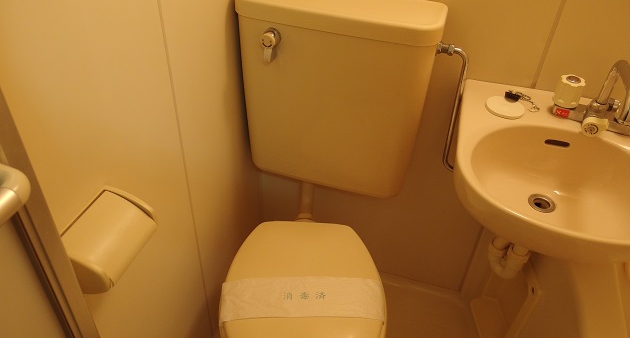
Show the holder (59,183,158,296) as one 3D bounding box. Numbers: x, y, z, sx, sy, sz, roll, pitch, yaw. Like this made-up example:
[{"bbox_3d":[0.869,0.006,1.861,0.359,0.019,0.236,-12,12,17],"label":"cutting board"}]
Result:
[{"bbox_3d":[-0.330,0.122,0.821,0.090,0.109,0.143,12,40,12],"label":"holder"}]

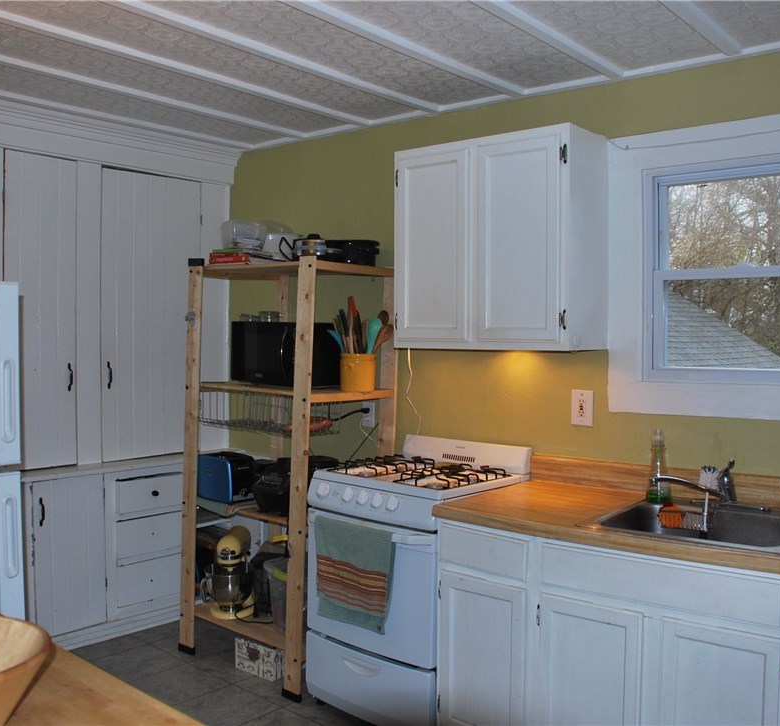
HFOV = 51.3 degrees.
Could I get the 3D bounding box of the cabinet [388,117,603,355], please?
[{"bbox_3d":[0.400,-0.422,3.002,0.709,0.744,0.320,1,2,36],"label":"cabinet"}]

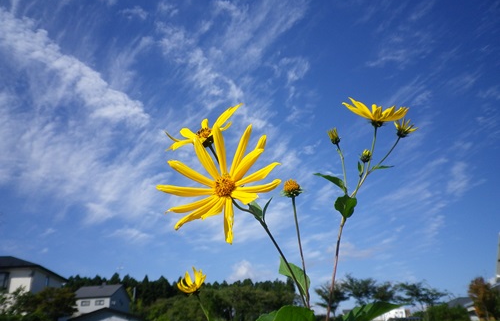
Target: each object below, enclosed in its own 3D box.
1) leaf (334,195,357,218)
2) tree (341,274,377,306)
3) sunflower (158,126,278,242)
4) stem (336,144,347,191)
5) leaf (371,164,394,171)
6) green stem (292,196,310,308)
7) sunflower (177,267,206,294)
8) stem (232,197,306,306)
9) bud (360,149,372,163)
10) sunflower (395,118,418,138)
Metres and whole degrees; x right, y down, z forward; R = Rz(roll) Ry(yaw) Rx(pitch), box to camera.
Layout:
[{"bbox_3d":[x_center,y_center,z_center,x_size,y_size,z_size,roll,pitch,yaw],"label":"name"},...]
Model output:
[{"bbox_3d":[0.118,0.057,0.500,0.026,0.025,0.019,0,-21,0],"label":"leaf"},{"bbox_3d":[11.976,15.200,45.000,4.000,5.100,4.000,0,-21,0],"label":"tree"},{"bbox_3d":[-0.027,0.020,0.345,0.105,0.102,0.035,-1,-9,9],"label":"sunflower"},{"bbox_3d":[0.118,0.009,0.520,0.006,0.060,0.005,-10,-15,0],"label":"stem"},{"bbox_3d":[0.170,0.009,0.520,0.030,0.008,0.012,-1,-21,0],"label":"leaf"},{"bbox_3d":[0.046,0.081,0.360,0.007,0.104,0.006,-8,-13,0],"label":"green stem"},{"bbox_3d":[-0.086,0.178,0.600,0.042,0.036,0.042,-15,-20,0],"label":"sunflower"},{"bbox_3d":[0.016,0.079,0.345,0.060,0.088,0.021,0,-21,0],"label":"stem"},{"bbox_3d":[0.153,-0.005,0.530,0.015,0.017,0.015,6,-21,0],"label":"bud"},{"bbox_3d":[0.205,-0.043,0.530,0.031,0.027,0.030,12,-18,0],"label":"sunflower"}]

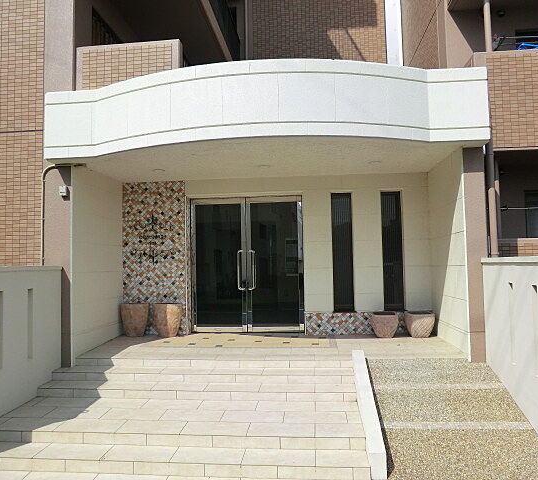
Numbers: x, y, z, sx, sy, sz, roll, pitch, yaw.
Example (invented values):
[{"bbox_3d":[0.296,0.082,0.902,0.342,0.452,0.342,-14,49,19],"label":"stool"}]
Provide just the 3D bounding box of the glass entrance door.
[{"bbox_3d":[-0.366,0.387,7.258,1.821,2.223,0.120,-1,-3,5],"label":"glass entrance door"}]

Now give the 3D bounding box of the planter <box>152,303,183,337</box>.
[{"bbox_3d":[-1.562,1.240,6.827,0.466,0.475,0.466,-1,-3,0],"label":"planter"}]

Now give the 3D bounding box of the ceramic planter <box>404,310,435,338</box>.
[{"bbox_3d":[2.208,1.238,6.483,0.436,0.341,0.436,-1,-3,5],"label":"ceramic planter"}]

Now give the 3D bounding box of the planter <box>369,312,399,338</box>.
[{"bbox_3d":[1.710,1.250,6.531,0.397,0.341,0.397,-1,-3,5],"label":"planter"}]

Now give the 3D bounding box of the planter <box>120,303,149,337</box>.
[{"bbox_3d":[-2.077,1.245,6.876,0.455,0.472,0.455,-1,-3,5],"label":"planter"}]

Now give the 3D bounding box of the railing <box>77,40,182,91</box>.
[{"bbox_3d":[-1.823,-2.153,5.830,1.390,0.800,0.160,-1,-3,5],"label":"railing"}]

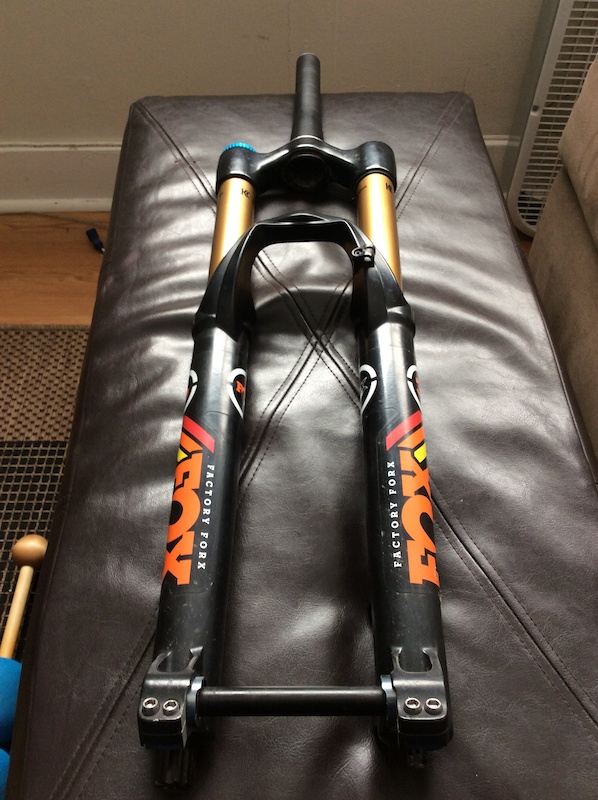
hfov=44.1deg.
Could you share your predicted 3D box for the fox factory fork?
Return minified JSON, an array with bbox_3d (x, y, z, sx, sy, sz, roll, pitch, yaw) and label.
[{"bbox_3d":[0.004,-0.099,0.622,0.178,0.097,0.762,-1,53,3],"label":"fox factory fork"}]

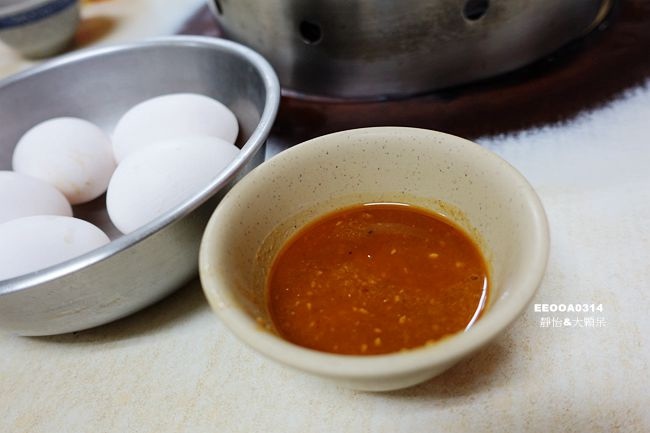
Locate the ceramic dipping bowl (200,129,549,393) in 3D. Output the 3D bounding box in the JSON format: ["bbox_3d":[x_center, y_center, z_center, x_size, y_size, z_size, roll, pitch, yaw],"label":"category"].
[{"bbox_3d":[0.017,0.021,0.175,0.105,0.053,0.105,-6,42,5],"label":"ceramic dipping bowl"}]

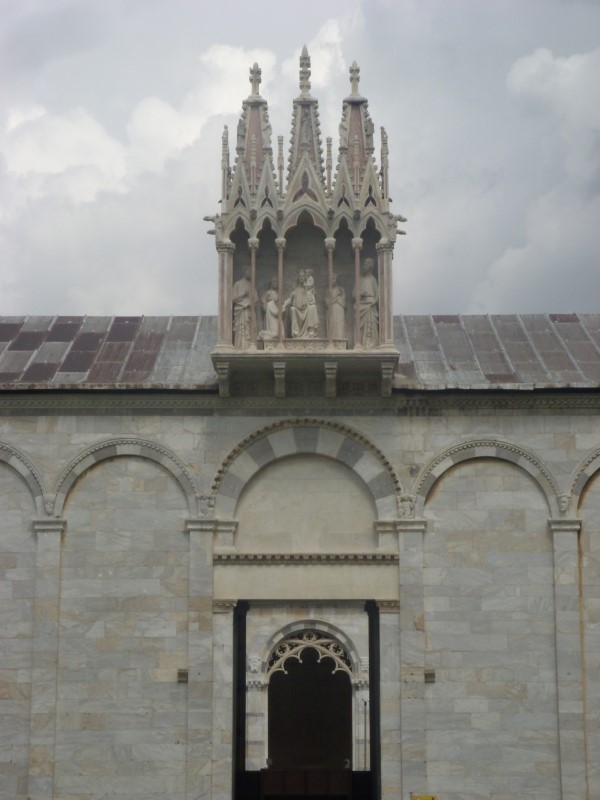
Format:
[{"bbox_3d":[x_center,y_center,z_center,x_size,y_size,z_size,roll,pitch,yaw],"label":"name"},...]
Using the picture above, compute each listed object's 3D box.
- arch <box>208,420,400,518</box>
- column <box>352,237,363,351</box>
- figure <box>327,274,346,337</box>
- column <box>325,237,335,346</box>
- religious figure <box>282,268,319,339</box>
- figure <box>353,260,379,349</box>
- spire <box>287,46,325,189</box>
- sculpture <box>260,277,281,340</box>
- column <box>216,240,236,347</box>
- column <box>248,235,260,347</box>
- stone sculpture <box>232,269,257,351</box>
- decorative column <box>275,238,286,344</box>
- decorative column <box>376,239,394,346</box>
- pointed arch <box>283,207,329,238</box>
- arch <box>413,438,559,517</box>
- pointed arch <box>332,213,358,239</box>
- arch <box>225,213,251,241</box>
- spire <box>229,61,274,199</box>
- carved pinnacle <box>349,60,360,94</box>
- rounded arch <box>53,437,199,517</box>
[{"bbox_3d":[0.114,1.312,37.263,3.623,1.975,0.400,0,-14,0],"label":"arch"},{"bbox_3d":[1.097,-2.049,37.470,0.200,2.250,0.200,0,-14,0],"label":"column"},{"bbox_3d":[0.690,-1.752,37.661,0.403,1.361,0.360,-3,-13,15],"label":"figure"},{"bbox_3d":[0.578,-2.054,37.242,0.209,2.144,0.210,0,-13,0],"label":"column"},{"bbox_3d":[0.019,-1.857,37.938,0.680,1.429,0.600,0,-14,0],"label":"religious figure"},{"bbox_3d":[1.292,-1.866,37.889,0.460,1.809,0.420,0,-14,0],"label":"figure"},{"bbox_3d":[0.109,-5.648,39.075,0.756,3.047,0.756,0,-14,0],"label":"spire"},{"bbox_3d":[-0.549,-1.776,37.867,0.500,1.265,0.420,-7,-15,25],"label":"sculpture"},{"bbox_3d":[-1.406,-2.015,37.565,0.380,2.175,0.380,0,-14,0],"label":"column"},{"bbox_3d":[-0.873,-2.058,37.473,0.200,2.230,0.200,0,-14,0],"label":"column"},{"bbox_3d":[-1.052,-1.740,37.587,0.478,1.695,0.420,3,-13,-15],"label":"stone sculpture"},{"bbox_3d":[-0.365,-2.054,37.242,0.218,2.104,0.210,0,-13,0],"label":"decorative column"},{"bbox_3d":[1.630,-2.045,37.245,0.360,2.124,0.360,0,-13,0],"label":"decorative column"},{"bbox_3d":[0.105,-3.414,37.566,0.899,0.640,0.250,0,-13,0],"label":"pointed arch"},{"bbox_3d":[3.567,1.506,37.778,2.808,1.523,0.250,0,-13,0],"label":"arch"},{"bbox_3d":[0.870,-3.326,37.547,0.497,0.539,0.250,0,-13,0],"label":"pointed arch"},{"bbox_3d":[-1.195,-3.321,37.545,0.497,0.549,0.250,0,-13,0],"label":"arch"},{"bbox_3d":[-0.917,-5.281,38.342,0.878,2.827,0.850,0,-13,0],"label":"spire"},{"bbox_3d":[1.099,-6.438,39.269,0.220,0.751,0.220,0,-14,0],"label":"carved pinnacle"},{"bbox_3d":[-3.347,1.478,37.784,2.789,1.544,0.250,0,-13,0],"label":"rounded arch"}]

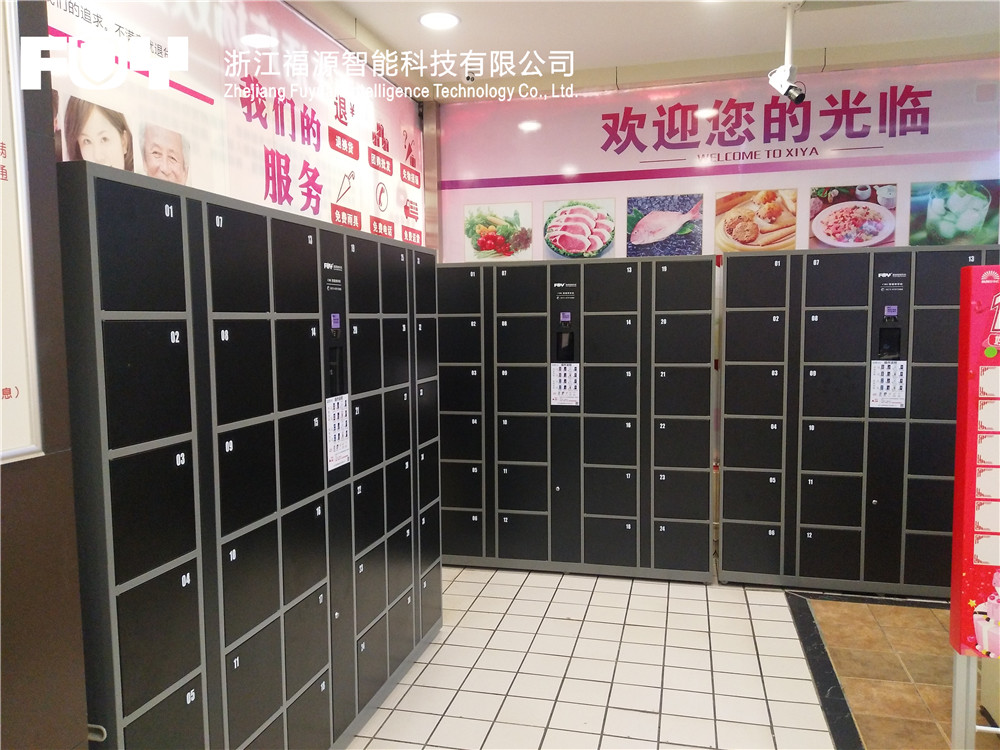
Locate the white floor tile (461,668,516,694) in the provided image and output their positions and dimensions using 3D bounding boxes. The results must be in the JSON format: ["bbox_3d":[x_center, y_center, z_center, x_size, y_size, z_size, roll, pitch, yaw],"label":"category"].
[{"bbox_3d":[-0.045,1.282,3.136,0.197,0.010,0.197,1,5,14],"label":"white floor tile"}]

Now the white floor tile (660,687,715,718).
[{"bbox_3d":[0.730,1.282,2.923,0.197,0.010,0.197,1,5,14],"label":"white floor tile"}]

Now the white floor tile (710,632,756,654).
[{"bbox_3d":[1.084,1.252,3.493,0.196,0.010,0.196,1,5,14],"label":"white floor tile"}]

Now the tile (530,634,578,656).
[{"bbox_3d":[0.251,1.261,3.495,0.196,0.010,0.196,1,5,14],"label":"tile"}]

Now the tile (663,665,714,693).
[{"bbox_3d":[0.789,1.282,3.151,0.196,0.010,0.196,1,5,14],"label":"tile"}]

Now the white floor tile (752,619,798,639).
[{"bbox_3d":[1.320,1.230,3.619,0.197,0.010,0.197,1,5,14],"label":"white floor tile"}]

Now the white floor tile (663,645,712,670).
[{"bbox_3d":[0.831,1.256,3.326,0.195,0.010,0.195,0,5,14],"label":"white floor tile"}]

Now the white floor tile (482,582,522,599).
[{"bbox_3d":[0.005,1.195,4.134,0.197,0.010,0.197,1,5,14],"label":"white floor tile"}]

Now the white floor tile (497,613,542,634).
[{"bbox_3d":[0.099,1.228,3.695,0.197,0.010,0.197,0,5,14],"label":"white floor tile"}]

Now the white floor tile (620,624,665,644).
[{"bbox_3d":[0.680,1.232,3.550,0.197,0.010,0.197,0,5,14],"label":"white floor tile"}]

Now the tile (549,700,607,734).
[{"bbox_3d":[0.296,1.303,2.847,0.195,0.010,0.195,0,5,14],"label":"tile"}]

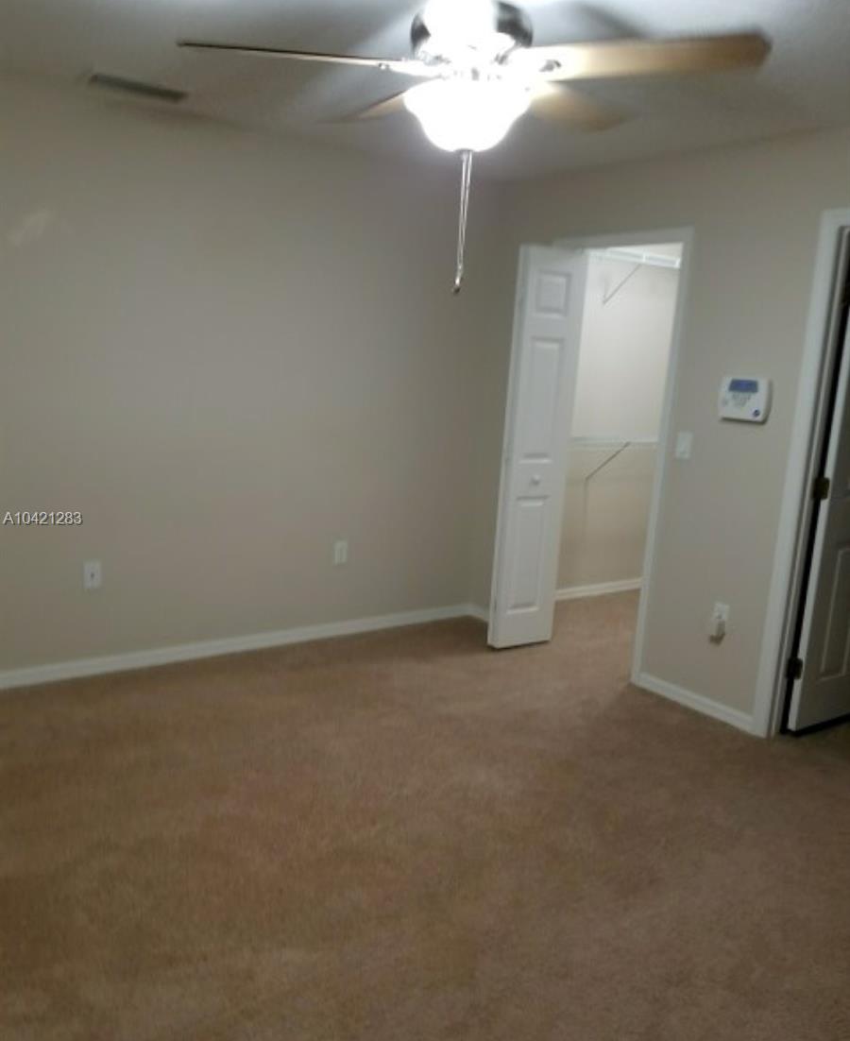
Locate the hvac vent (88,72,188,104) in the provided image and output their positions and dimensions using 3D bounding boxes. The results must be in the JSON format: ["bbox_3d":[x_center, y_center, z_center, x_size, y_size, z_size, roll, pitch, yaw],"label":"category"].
[{"bbox_3d":[-1.095,-1.649,3.265,0.360,0.017,0.143,-4,13,-37],"label":"hvac vent"}]

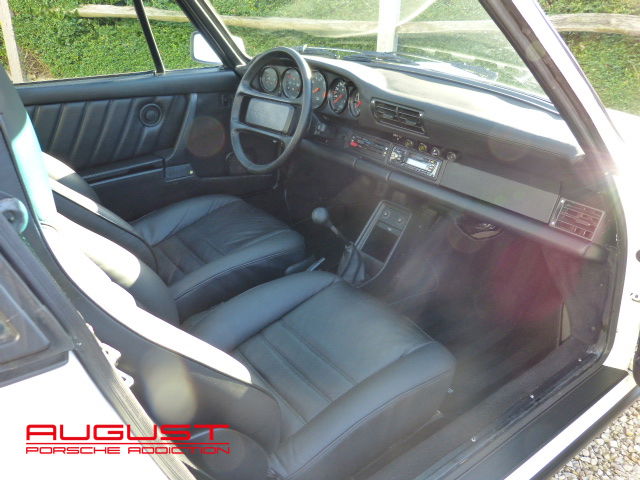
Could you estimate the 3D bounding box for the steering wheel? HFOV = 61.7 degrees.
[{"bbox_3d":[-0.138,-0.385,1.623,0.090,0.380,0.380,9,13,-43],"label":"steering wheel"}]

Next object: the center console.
[{"bbox_3d":[0.158,0.006,1.595,0.220,0.200,0.125,-19,31,-34],"label":"center console"}]

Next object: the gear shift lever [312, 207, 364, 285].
[{"bbox_3d":[0.055,0.017,1.513,0.190,0.290,0.095,-19,31,-34],"label":"gear shift lever"}]

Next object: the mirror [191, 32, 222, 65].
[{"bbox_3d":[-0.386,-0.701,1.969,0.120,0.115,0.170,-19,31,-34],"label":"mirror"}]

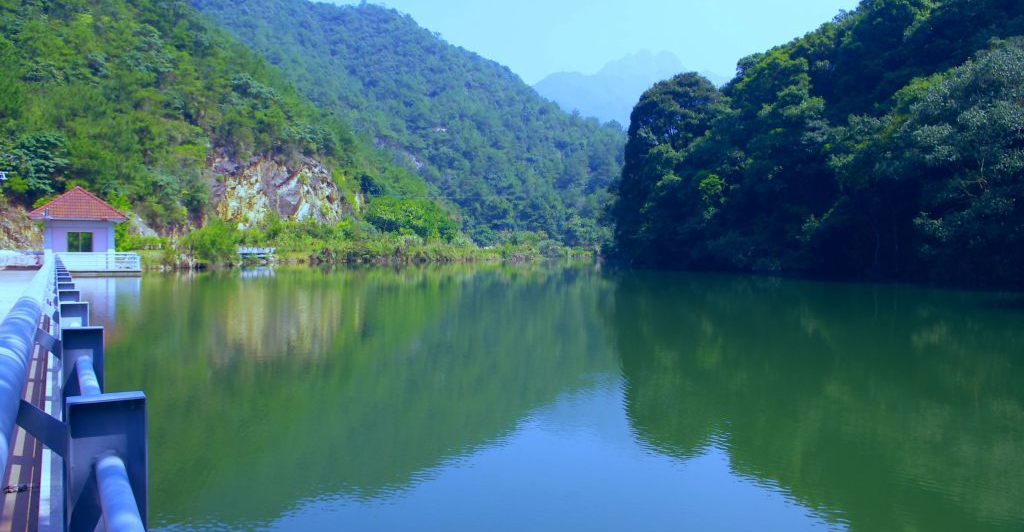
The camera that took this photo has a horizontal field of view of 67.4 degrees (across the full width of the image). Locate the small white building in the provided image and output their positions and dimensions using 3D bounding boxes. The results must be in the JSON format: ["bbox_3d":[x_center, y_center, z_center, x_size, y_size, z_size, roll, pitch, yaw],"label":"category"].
[{"bbox_3d":[-27.862,-2.396,49.739,5.600,5.430,5.300,-1,1,-31],"label":"small white building"}]

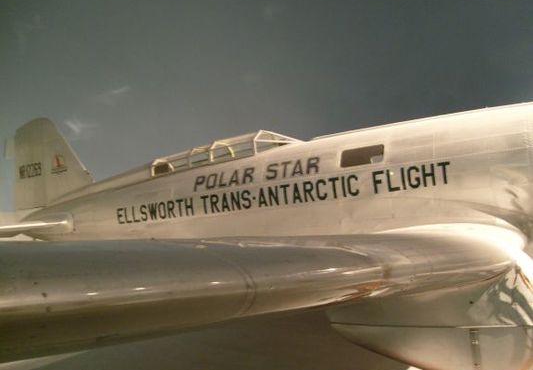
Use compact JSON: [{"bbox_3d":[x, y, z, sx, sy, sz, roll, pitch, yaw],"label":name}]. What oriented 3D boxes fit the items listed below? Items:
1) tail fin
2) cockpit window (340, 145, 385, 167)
[{"bbox_3d":[-3.200,-0.380,8.100,1.620,1.400,0.170,-6,-8,26],"label":"tail fin"},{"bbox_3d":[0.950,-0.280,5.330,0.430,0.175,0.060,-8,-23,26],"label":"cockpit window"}]

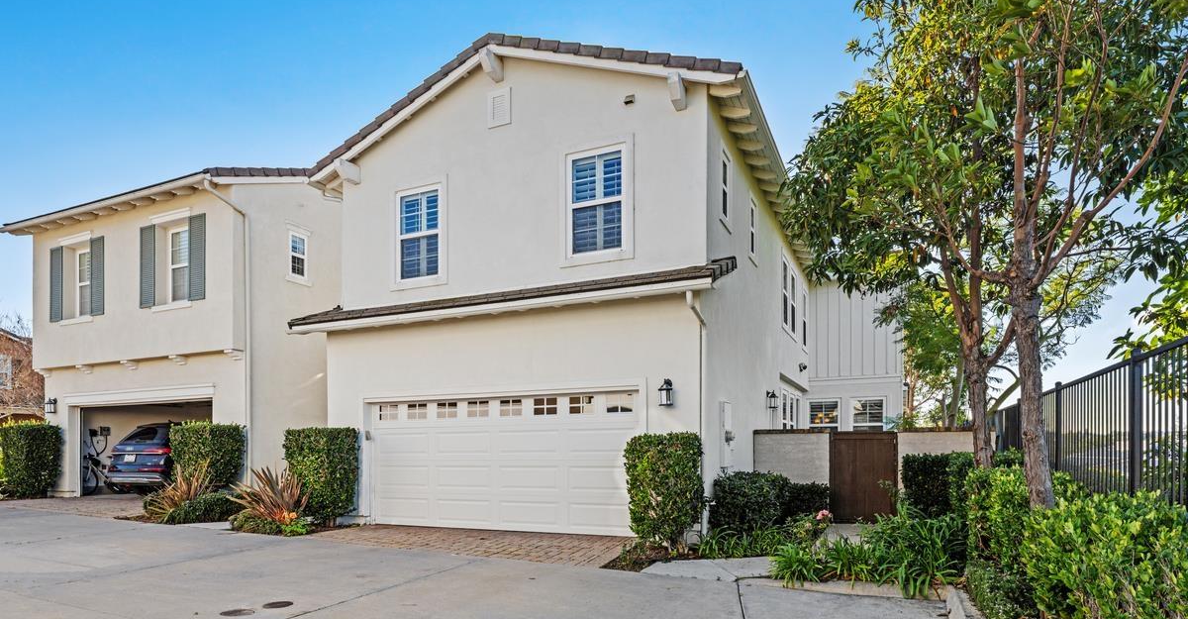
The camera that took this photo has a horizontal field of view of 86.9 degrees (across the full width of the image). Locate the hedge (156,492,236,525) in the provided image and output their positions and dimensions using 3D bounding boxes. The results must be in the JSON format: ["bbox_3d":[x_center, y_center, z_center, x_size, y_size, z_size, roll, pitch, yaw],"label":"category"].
[{"bbox_3d":[-6.988,3.507,11.100,1.200,0.500,0.900,-5,-11,24],"label":"hedge"}]

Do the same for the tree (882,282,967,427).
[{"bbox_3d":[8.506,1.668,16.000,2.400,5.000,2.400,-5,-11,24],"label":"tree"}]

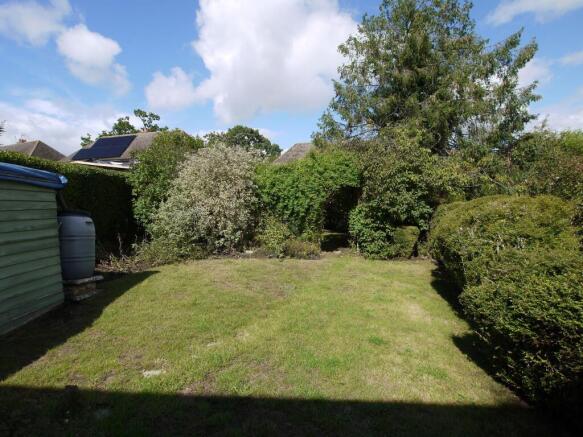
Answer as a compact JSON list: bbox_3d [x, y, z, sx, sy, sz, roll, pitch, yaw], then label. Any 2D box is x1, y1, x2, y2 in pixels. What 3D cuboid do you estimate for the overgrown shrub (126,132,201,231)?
[{"bbox_3d":[-3.937,-0.946,9.964,2.700,3.840,2.400,0,3,0],"label":"overgrown shrub"}]

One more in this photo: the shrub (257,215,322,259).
[{"bbox_3d":[-0.085,0.494,8.638,1.700,1.100,1.100,0,3,0],"label":"shrub"}]

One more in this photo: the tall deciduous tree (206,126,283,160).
[{"bbox_3d":[-6.053,-6.058,37.733,9.500,11.120,9.000,0,3,0],"label":"tall deciduous tree"}]

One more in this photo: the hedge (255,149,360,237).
[{"bbox_3d":[0.496,-0.587,9.482,3.200,3.170,1.800,0,3,0],"label":"hedge"}]

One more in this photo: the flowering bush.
[{"bbox_3d":[-2.553,-0.589,9.082,3.100,3.220,2.500,0,3,0],"label":"flowering bush"}]

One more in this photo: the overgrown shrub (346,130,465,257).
[{"bbox_3d":[3.376,-0.794,9.071,3.400,3.630,2.400,0,3,0],"label":"overgrown shrub"}]

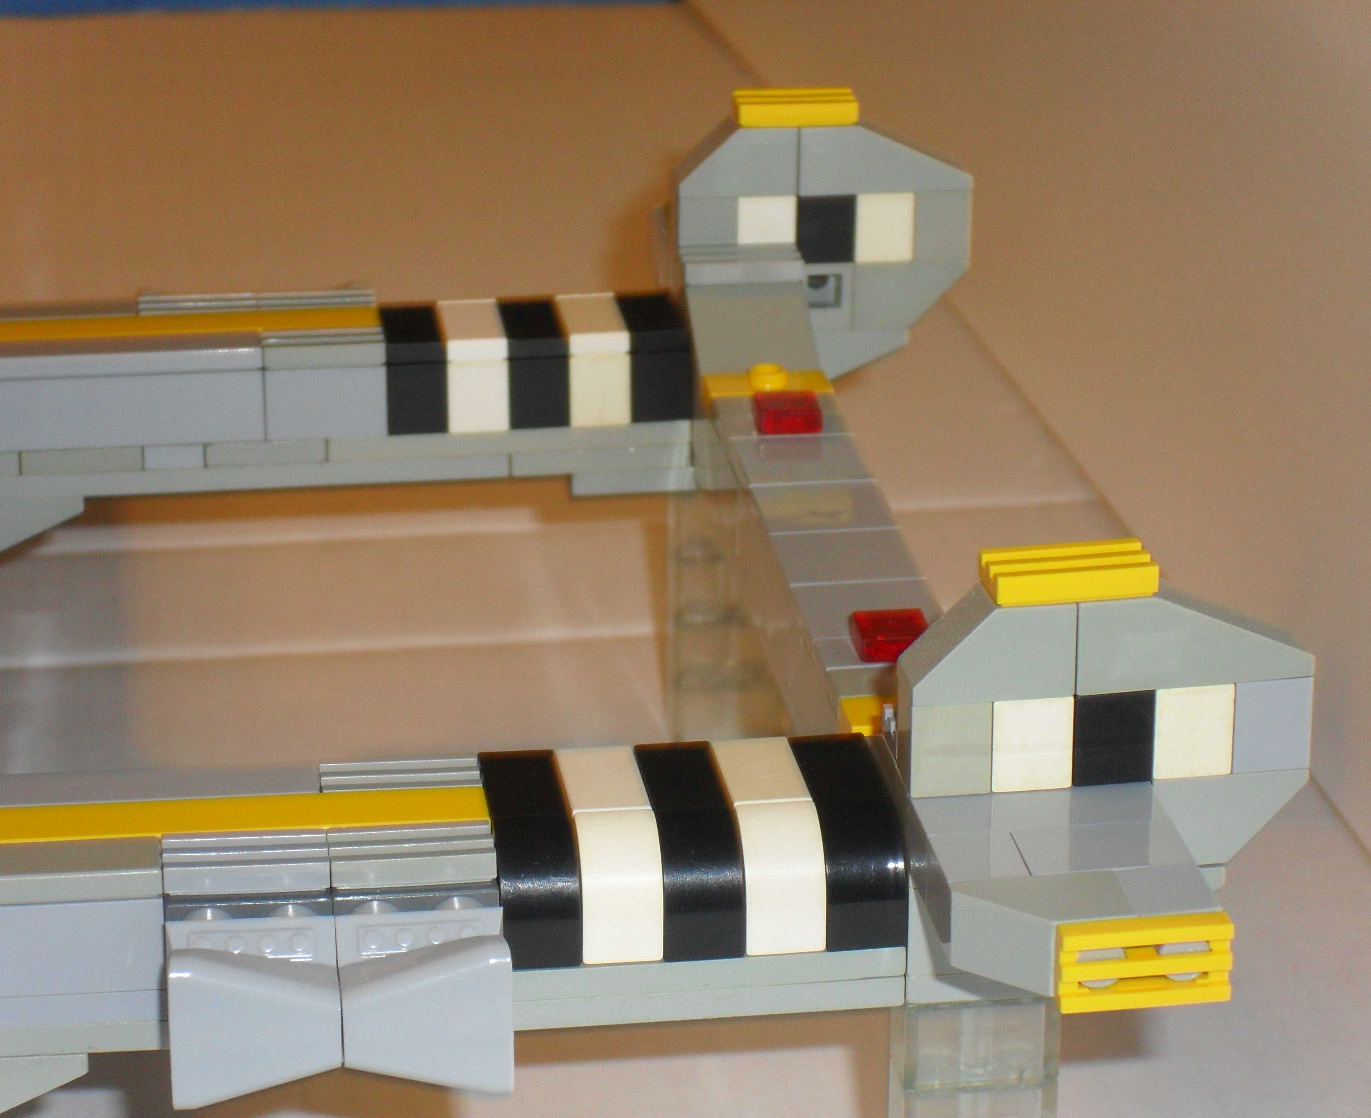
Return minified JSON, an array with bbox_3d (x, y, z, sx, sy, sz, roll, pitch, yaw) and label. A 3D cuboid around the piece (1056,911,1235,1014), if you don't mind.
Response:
[{"bbox_3d":[0.042,0.037,0.419,0.016,0.008,0.003,-3,21,-8],"label":"piece"}]

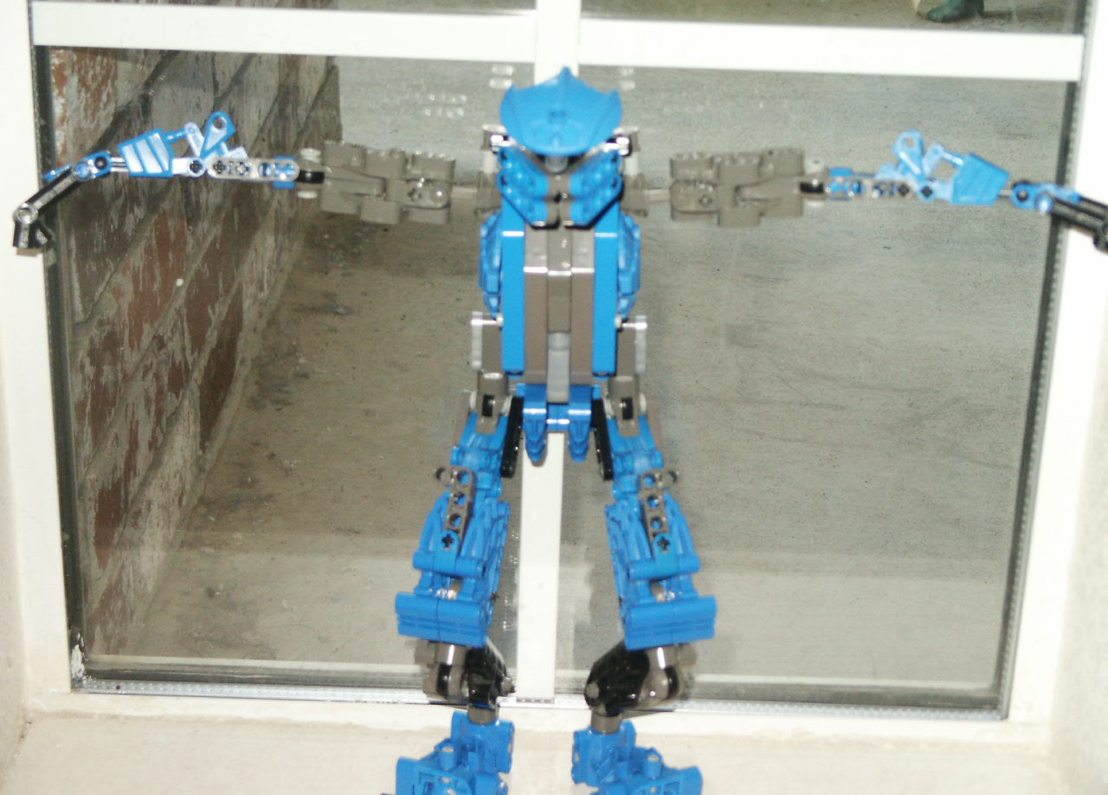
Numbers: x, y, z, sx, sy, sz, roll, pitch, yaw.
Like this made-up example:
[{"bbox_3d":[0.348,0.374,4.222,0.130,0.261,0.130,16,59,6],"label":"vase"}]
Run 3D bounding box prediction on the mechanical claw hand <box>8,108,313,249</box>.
[{"bbox_3d":[-0.141,-0.077,0.880,0.102,0.047,0.028,2,10,3],"label":"mechanical claw hand"}]

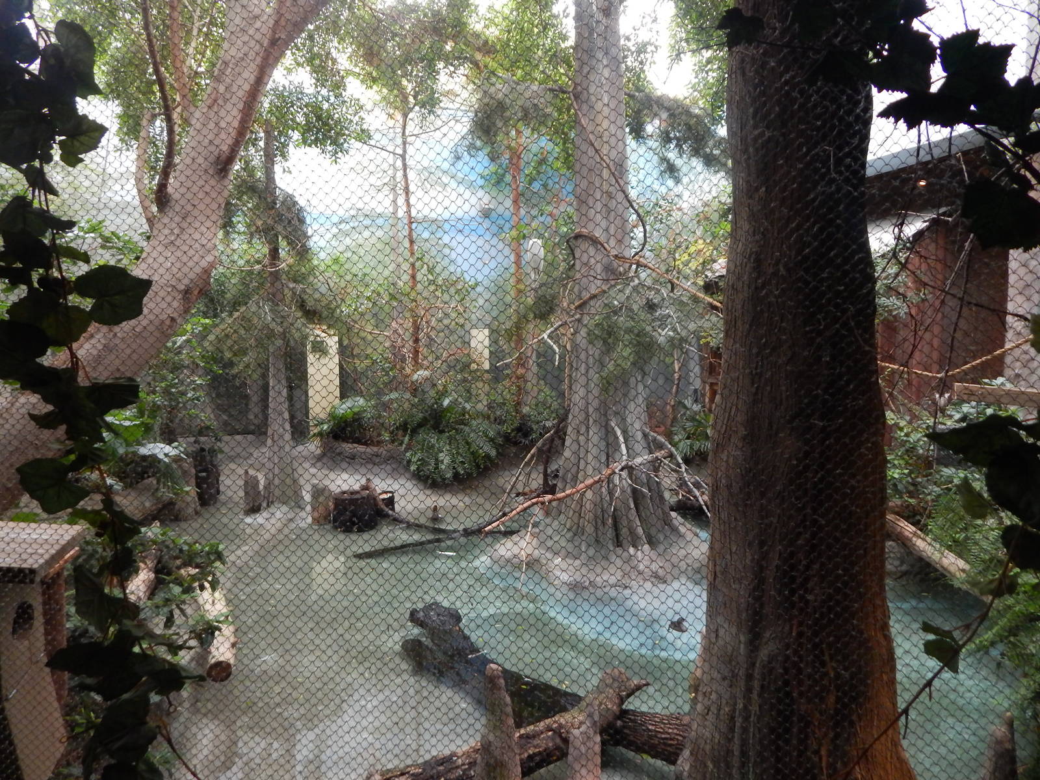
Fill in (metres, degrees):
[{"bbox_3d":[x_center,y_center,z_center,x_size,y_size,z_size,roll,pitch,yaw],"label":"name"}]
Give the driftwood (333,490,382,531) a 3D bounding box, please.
[{"bbox_3d":[-2.352,1.722,9.471,0.643,0.438,0.643,0,3,0],"label":"driftwood"}]

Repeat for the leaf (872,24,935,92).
[{"bbox_3d":[0.476,-0.411,0.820,0.081,0.085,0.030,0,3,0],"label":"leaf"}]

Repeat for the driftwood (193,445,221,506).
[{"bbox_3d":[-5.078,1.396,10.741,0.352,0.939,0.352,0,3,0],"label":"driftwood"}]

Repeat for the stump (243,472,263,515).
[{"bbox_3d":[-4.134,1.592,10.263,0.274,0.604,0.274,0,3,0],"label":"stump"}]

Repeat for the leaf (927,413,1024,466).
[{"bbox_3d":[0.565,0.061,0.820,0.121,0.066,0.050,0,3,0],"label":"leaf"}]

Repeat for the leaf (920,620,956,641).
[{"bbox_3d":[0.557,0.321,0.880,0.046,0.026,0.030,0,3,0],"label":"leaf"}]

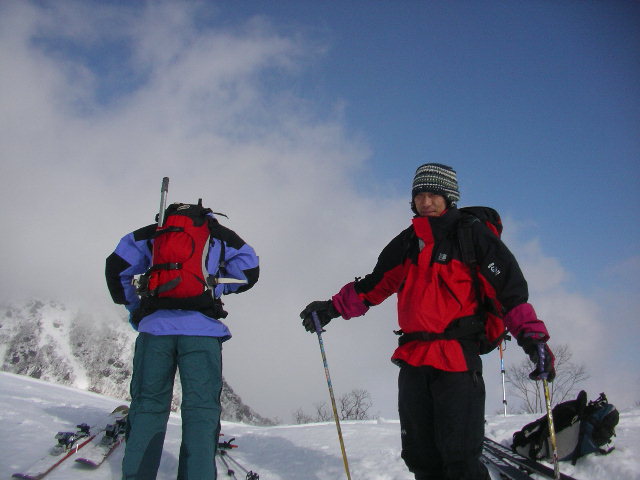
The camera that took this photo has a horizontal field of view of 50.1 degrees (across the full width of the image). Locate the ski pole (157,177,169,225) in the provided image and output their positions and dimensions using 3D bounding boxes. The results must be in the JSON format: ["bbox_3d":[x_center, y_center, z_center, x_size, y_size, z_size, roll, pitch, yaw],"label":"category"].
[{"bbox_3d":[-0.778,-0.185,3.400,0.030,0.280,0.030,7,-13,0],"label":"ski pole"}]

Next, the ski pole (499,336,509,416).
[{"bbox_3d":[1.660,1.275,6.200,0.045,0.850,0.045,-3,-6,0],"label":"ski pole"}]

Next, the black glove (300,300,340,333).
[{"bbox_3d":[0.003,0.321,2.850,0.160,0.135,0.120,3,-8,-21],"label":"black glove"}]

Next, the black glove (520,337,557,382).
[{"bbox_3d":[0.874,0.476,2.750,0.140,0.175,0.130,-2,-7,18],"label":"black glove"}]

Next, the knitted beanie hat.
[{"bbox_3d":[0.508,-0.238,3.000,0.205,0.195,0.235,0,-12,25],"label":"knitted beanie hat"}]

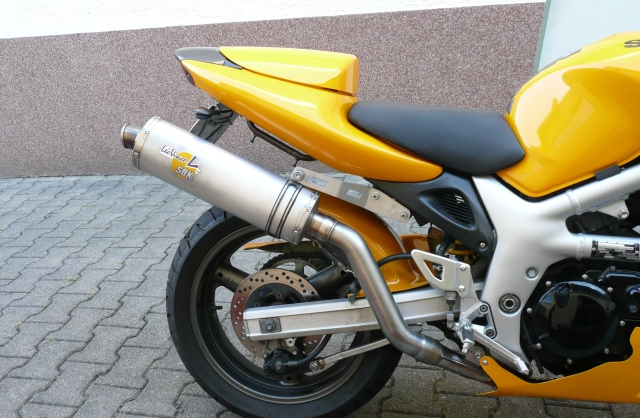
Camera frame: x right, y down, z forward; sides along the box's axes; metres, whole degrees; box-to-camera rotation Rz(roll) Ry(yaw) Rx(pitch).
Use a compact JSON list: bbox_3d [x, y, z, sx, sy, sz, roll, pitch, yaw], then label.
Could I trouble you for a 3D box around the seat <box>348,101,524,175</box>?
[{"bbox_3d":[0.263,-0.170,1.454,0.390,0.157,0.270,0,9,12],"label":"seat"}]

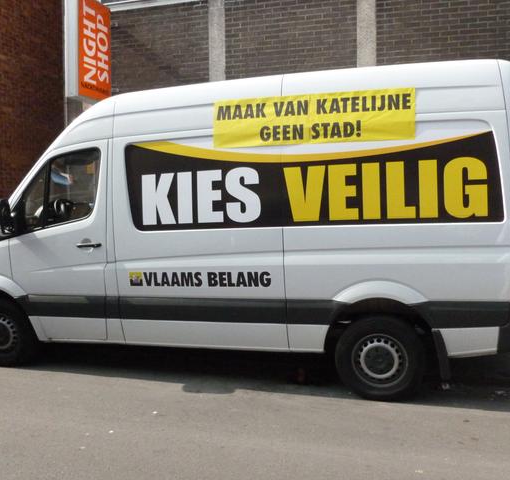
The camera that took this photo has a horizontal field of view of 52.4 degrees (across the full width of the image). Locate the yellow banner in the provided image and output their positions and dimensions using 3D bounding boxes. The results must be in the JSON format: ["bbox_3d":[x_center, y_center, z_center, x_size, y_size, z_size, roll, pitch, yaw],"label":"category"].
[{"bbox_3d":[0.454,-0.991,4.287,1.660,0.400,0.030,0,-3,16],"label":"yellow banner"}]

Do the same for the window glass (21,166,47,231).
[{"bbox_3d":[-2.145,-0.418,5.037,0.275,0.640,0.030,0,-5,16],"label":"window glass"}]

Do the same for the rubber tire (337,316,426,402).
[{"bbox_3d":[1.033,0.953,4.244,0.690,0.690,0.225,0,3,16],"label":"rubber tire"}]

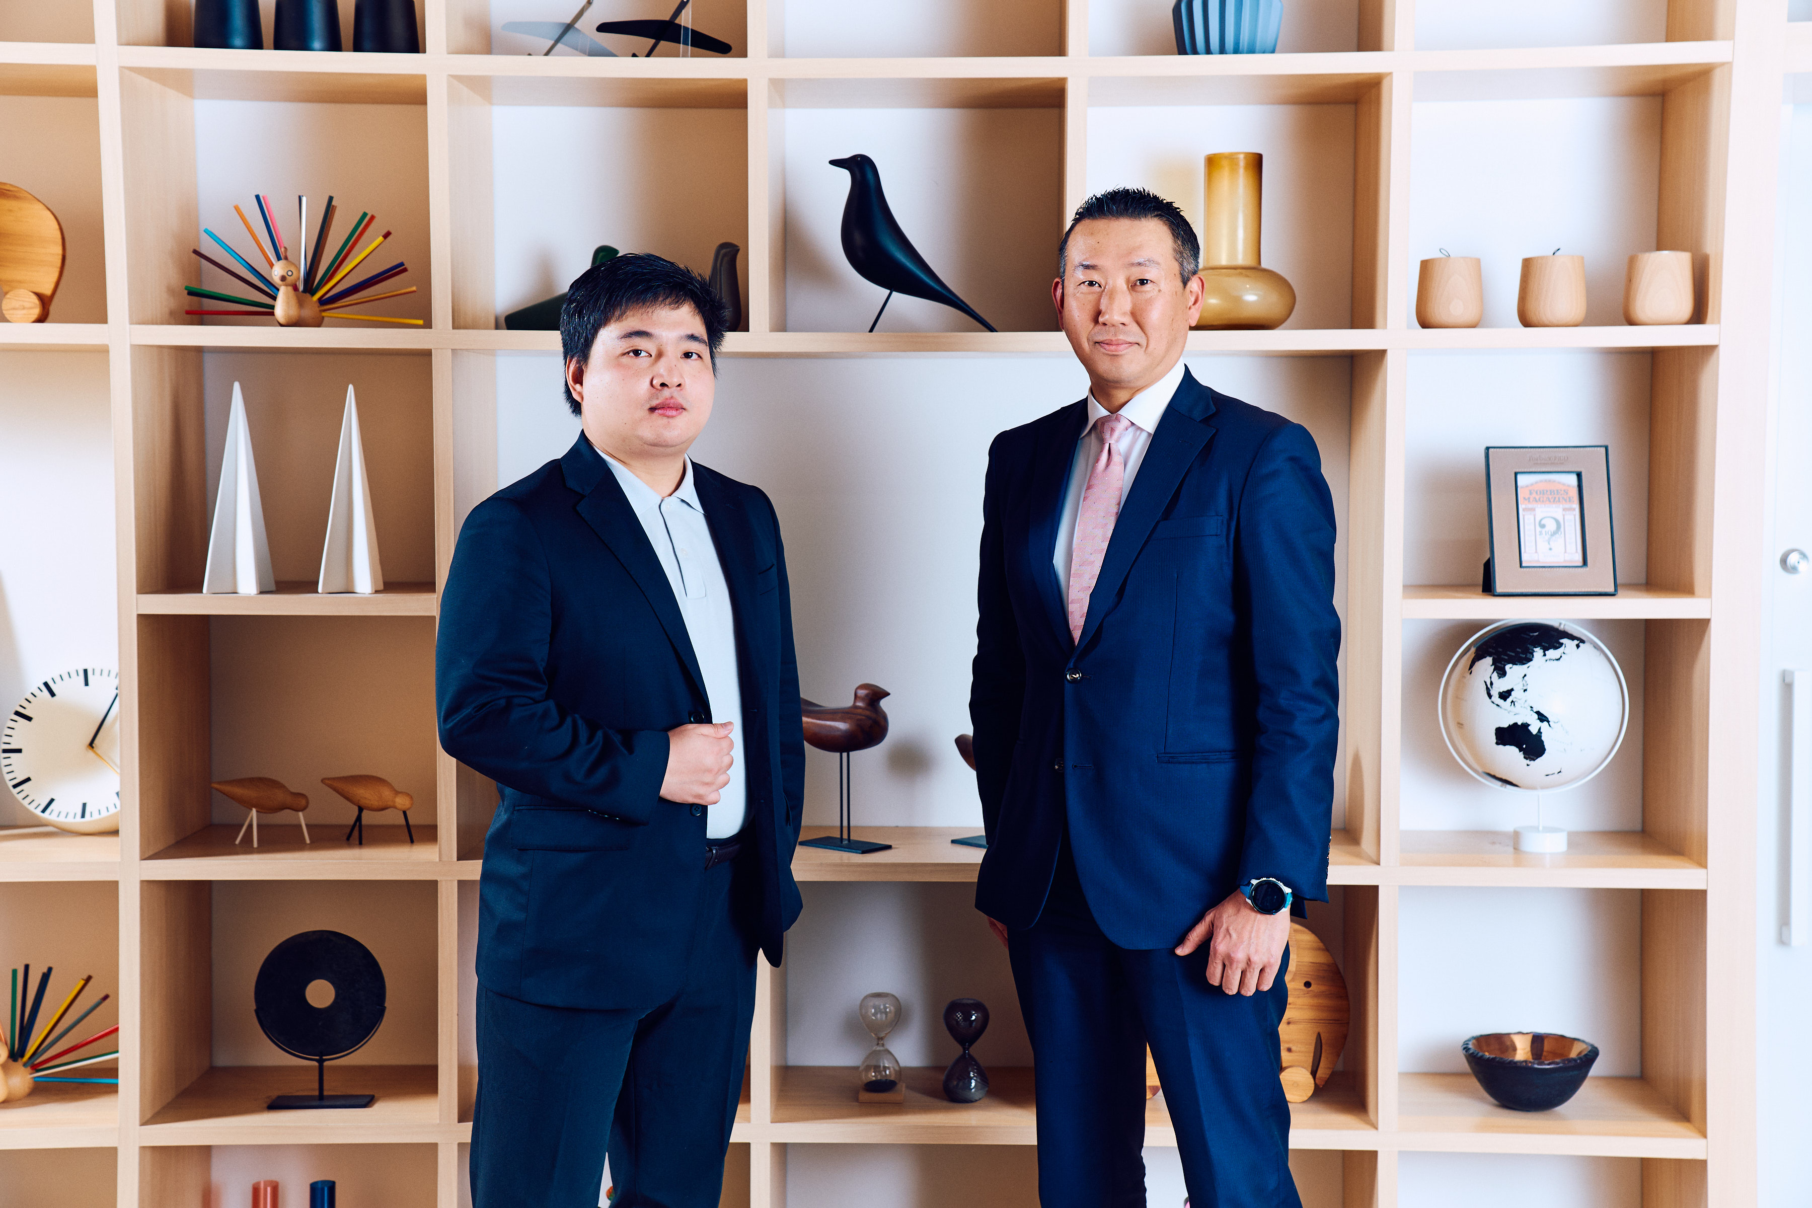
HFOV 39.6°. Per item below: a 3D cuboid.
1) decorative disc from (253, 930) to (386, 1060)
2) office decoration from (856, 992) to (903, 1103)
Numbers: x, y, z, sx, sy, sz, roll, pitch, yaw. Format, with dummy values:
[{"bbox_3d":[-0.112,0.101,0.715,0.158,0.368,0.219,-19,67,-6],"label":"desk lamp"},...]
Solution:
[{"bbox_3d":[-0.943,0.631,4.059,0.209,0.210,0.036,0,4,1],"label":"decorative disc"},{"bbox_3d":[-0.038,0.697,3.978,0.070,0.167,0.068,0,4,1],"label":"office decoration"}]

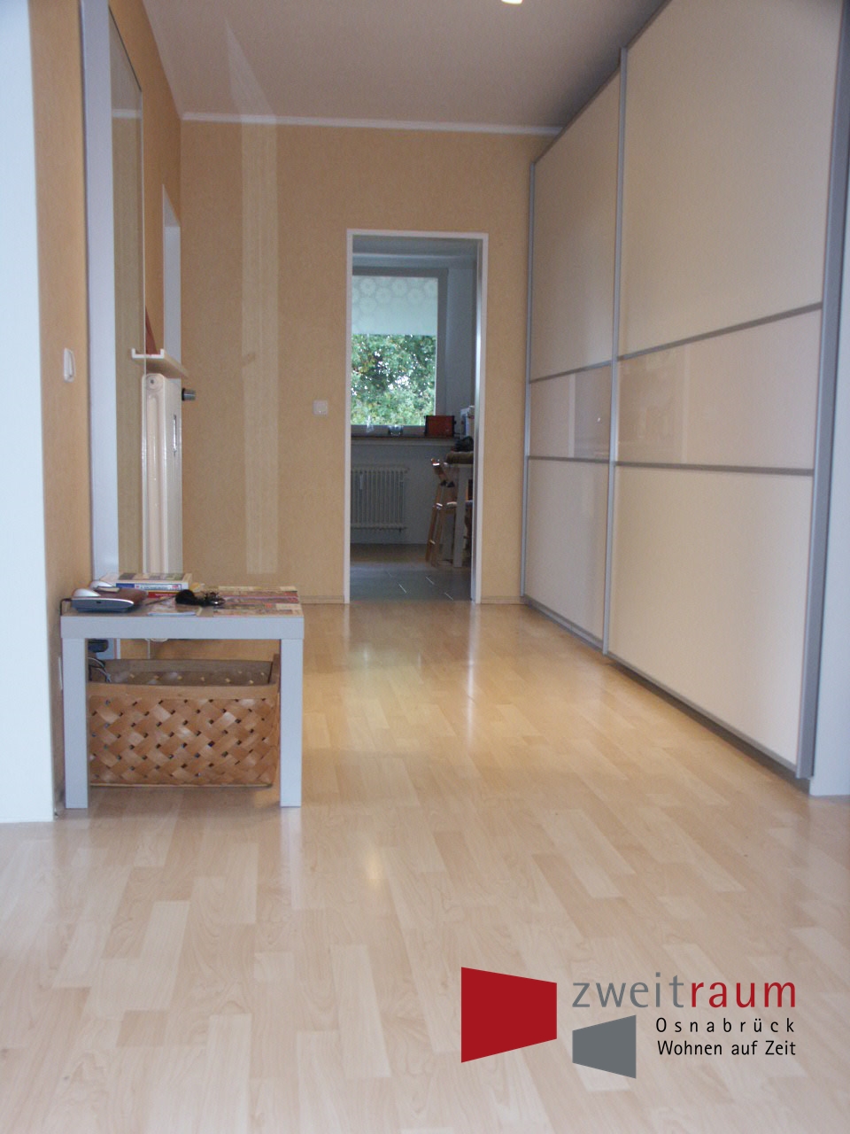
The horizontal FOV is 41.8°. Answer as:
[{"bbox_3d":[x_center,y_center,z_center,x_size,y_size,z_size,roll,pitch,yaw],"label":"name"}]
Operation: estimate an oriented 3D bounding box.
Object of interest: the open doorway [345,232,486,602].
[{"bbox_3d":[-0.059,-0.787,6.015,0.746,1.967,0.170,0,6,-7],"label":"open doorway"}]

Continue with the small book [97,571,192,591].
[{"bbox_3d":[-0.735,0.040,2.943,0.226,0.022,0.190,0,6,-9],"label":"small book"}]

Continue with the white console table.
[{"bbox_3d":[-0.591,0.310,2.857,0.550,0.450,0.550,0,6,-7],"label":"white console table"}]

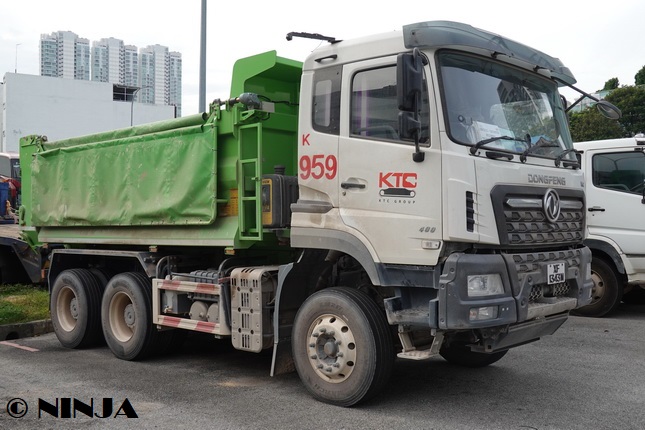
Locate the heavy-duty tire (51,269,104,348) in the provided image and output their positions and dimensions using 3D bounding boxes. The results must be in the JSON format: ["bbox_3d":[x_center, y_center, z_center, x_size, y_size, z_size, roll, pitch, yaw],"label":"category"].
[{"bbox_3d":[-3.363,1.277,8.831,1.050,1.050,0.290,-1,-2,41],"label":"heavy-duty tire"}]

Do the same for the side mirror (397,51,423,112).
[{"bbox_3d":[0.667,-1.013,4.929,0.200,0.440,0.110,1,-2,-39],"label":"side mirror"}]

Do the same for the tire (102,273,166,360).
[{"bbox_3d":[-2.338,1.250,7.939,1.050,1.050,0.290,-1,-2,41],"label":"tire"}]

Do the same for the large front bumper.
[{"bbox_3d":[1.859,0.599,5.730,0.470,0.585,2.460,-1,-2,41],"label":"large front bumper"}]

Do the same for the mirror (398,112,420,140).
[{"bbox_3d":[0.666,-0.681,4.921,0.190,0.215,0.110,1,-2,-39],"label":"mirror"}]

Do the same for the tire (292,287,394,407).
[{"bbox_3d":[0.169,1.186,5.794,1.050,1.050,0.290,-2,-2,44],"label":"tire"}]

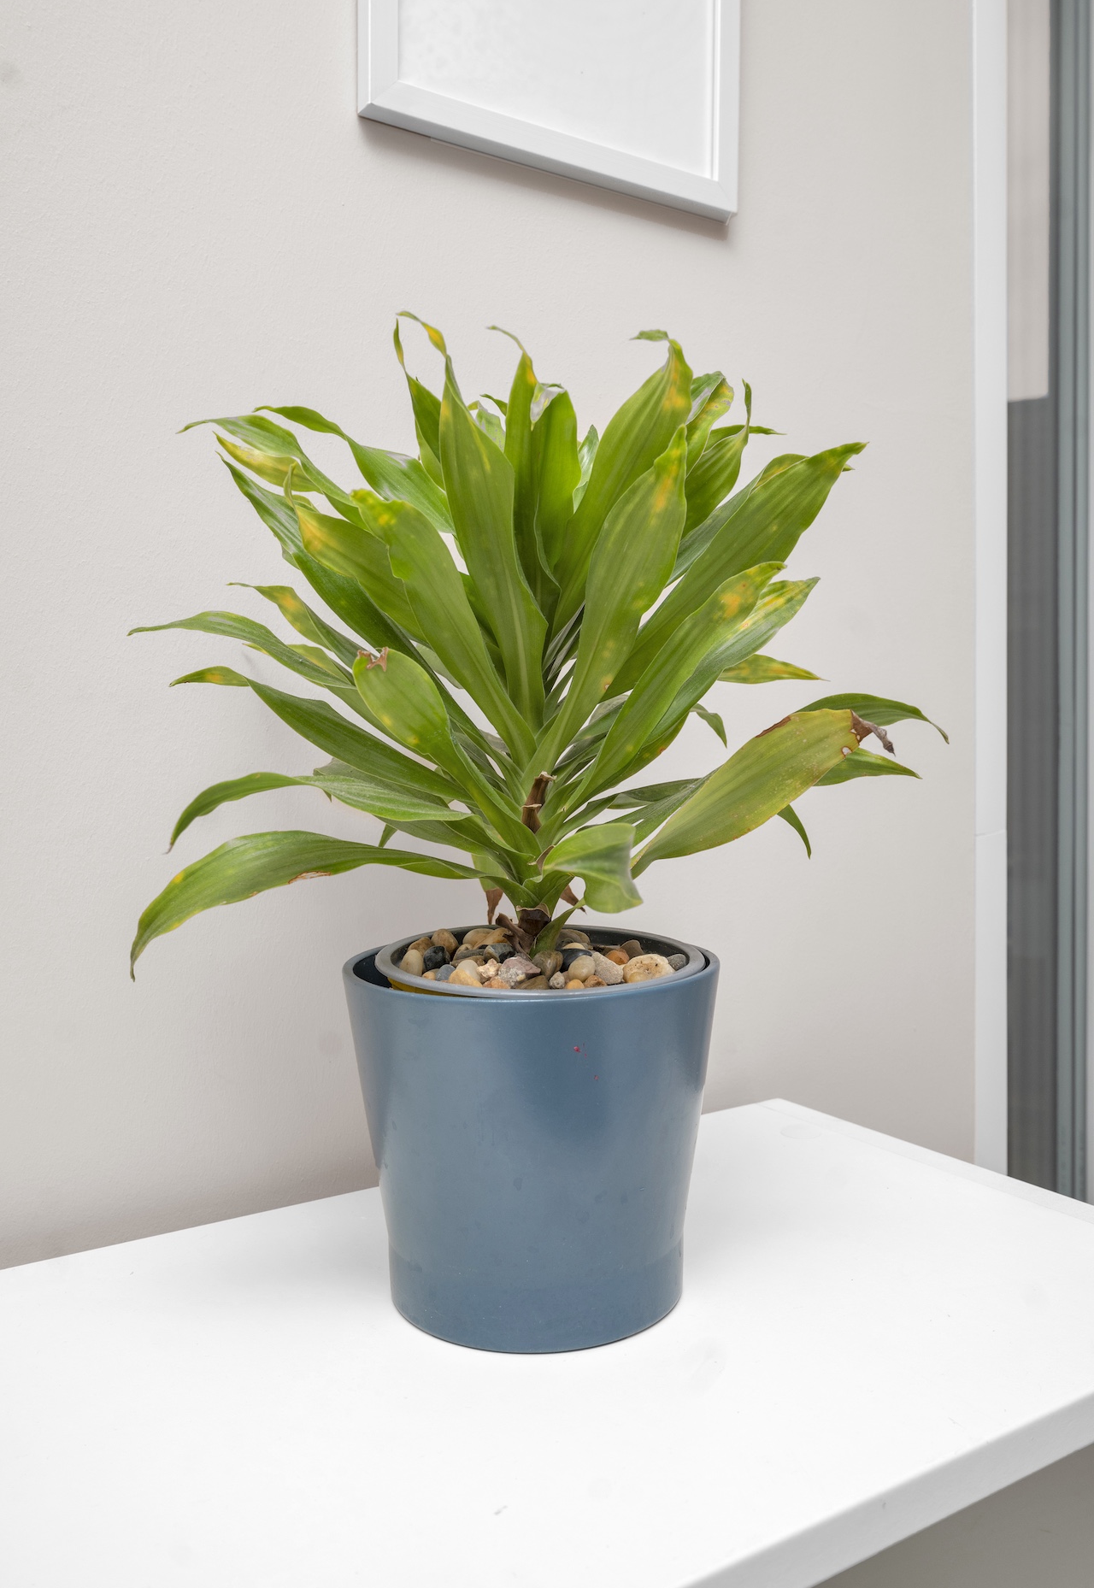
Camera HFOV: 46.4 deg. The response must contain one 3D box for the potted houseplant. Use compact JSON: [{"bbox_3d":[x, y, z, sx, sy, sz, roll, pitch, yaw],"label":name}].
[{"bbox_3d":[-0.005,0.004,0.665,0.420,0.510,0.390,0,2,0],"label":"potted houseplant"}]

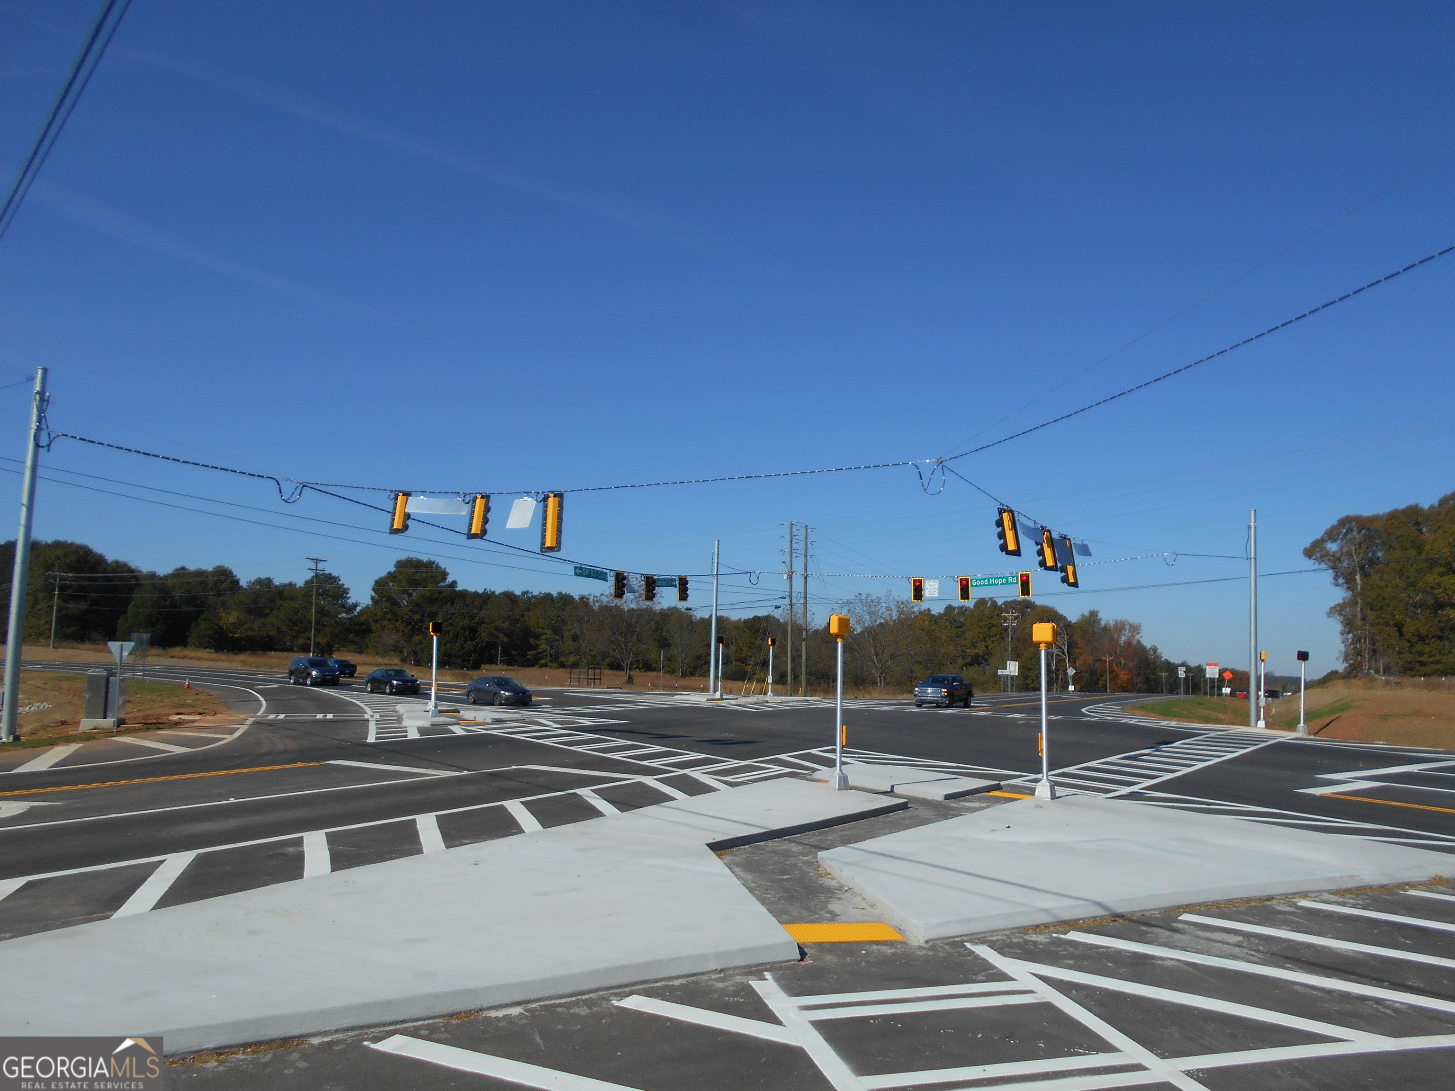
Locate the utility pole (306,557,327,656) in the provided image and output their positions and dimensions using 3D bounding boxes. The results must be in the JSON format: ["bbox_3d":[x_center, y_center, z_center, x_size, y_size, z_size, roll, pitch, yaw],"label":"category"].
[{"bbox_3d":[-46.293,7.112,122.548,0.450,11.590,2.600,-4,-8,45],"label":"utility pole"}]

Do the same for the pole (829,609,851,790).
[{"bbox_3d":[2.209,3.051,21.497,0.380,3.373,0.460,-5,-9,40],"label":"pole"}]

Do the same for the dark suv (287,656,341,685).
[{"bbox_3d":[-25.709,7.791,68.101,1.880,1.730,4.650,6,-8,-37],"label":"dark suv"}]

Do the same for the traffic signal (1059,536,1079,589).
[{"bbox_3d":[11.234,0.562,36.000,0.650,1.670,0.460,8,-19,-44],"label":"traffic signal"}]

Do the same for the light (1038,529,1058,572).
[{"bbox_3d":[9.697,0.138,33.200,0.650,1.330,0.460,7,-19,-43],"label":"light"}]

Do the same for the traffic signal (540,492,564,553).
[{"bbox_3d":[-5.004,-0.646,31.200,0.650,1.680,0.460,-2,-11,24],"label":"traffic signal"}]

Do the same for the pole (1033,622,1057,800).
[{"bbox_3d":[6.424,3.309,22.066,0.460,3.510,0.420,-1,-6,29],"label":"pole"}]

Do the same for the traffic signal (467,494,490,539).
[{"bbox_3d":[-7.358,-0.840,32.300,0.600,1.320,0.450,-1,-15,22],"label":"traffic signal"}]

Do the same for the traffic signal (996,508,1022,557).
[{"bbox_3d":[7.932,-0.370,30.900,0.650,1.330,0.460,7,-20,-42],"label":"traffic signal"}]

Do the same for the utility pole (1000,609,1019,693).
[{"bbox_3d":[33.992,12.666,131.474,2.400,10.010,0.450,1,-6,10],"label":"utility pole"}]

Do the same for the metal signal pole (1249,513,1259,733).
[{"bbox_3d":[24.389,3.317,50.588,0.310,10.072,0.310,3,-7,0],"label":"metal signal pole"}]

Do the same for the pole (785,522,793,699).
[{"bbox_3d":[4.145,4.161,71.542,0.400,11.450,0.400,1,-5,4],"label":"pole"}]

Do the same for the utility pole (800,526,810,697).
[{"bbox_3d":[5.109,4.255,71.529,0.400,11.190,0.400,1,-5,4],"label":"utility pole"}]

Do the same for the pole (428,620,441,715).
[{"bbox_3d":[-11.063,4.662,41.467,0.420,3.540,0.460,-4,-8,44],"label":"pole"}]

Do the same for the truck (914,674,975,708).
[{"bbox_3d":[12.892,8.594,64.800,2.030,1.880,5.840,-1,-6,26],"label":"truck"}]

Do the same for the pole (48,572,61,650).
[{"bbox_3d":[-96.979,9.406,157.643,0.330,10.985,0.330,1,-7,0],"label":"pole"}]

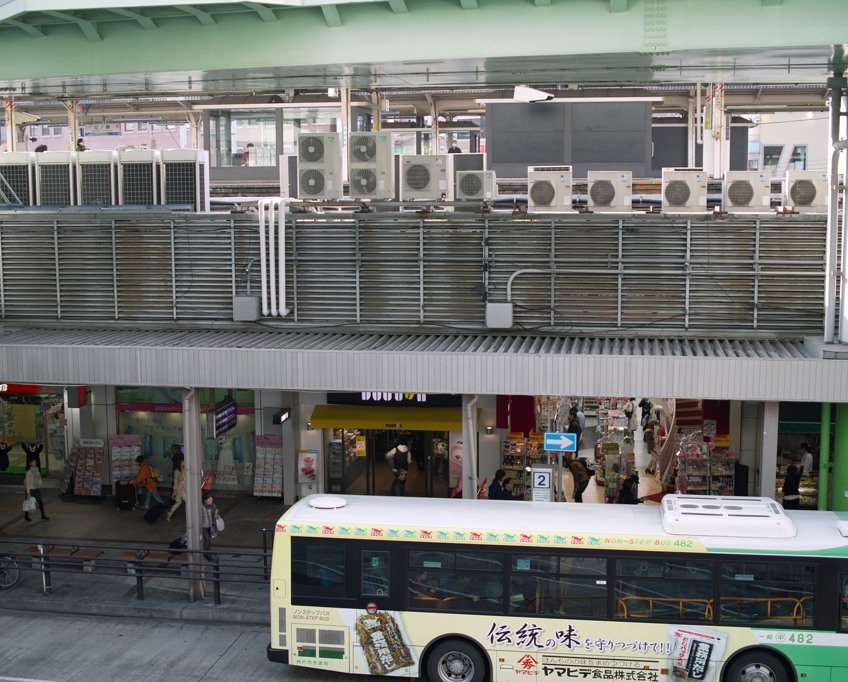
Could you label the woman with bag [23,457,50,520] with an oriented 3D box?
[{"bbox_3d":[-9.746,3.709,29.225,0.580,1.620,0.460,3,7,24],"label":"woman with bag"}]

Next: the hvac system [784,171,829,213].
[{"bbox_3d":[8.145,-3.144,24.667,0.893,0.876,0.330,1,7,8],"label":"hvac system"}]

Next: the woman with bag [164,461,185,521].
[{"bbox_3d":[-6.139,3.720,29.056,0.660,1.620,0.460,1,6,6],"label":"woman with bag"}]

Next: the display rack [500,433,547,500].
[{"bbox_3d":[2.713,3.427,31.522,1.220,1.820,0.450,1,6,10],"label":"display rack"}]

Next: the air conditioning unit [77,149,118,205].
[{"bbox_3d":[-7.320,-3.581,26.713,0.900,1.500,0.720,1,6,10],"label":"air conditioning unit"}]

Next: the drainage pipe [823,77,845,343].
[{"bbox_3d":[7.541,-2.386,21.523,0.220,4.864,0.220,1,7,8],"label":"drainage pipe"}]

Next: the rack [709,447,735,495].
[{"bbox_3d":[7.367,3.537,28.803,0.564,1.804,0.450,1,7,8],"label":"rack"}]

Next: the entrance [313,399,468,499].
[{"bbox_3d":[-0.683,3.017,29.715,4.282,2.632,0.900,1,7,8],"label":"entrance"}]

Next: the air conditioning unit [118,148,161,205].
[{"bbox_3d":[-6.336,-3.552,26.535,0.900,1.500,0.720,1,6,10],"label":"air conditioning unit"}]

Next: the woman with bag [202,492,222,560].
[{"bbox_3d":[-4.737,4.105,25.834,0.420,1.560,0.500,5,8,38],"label":"woman with bag"}]

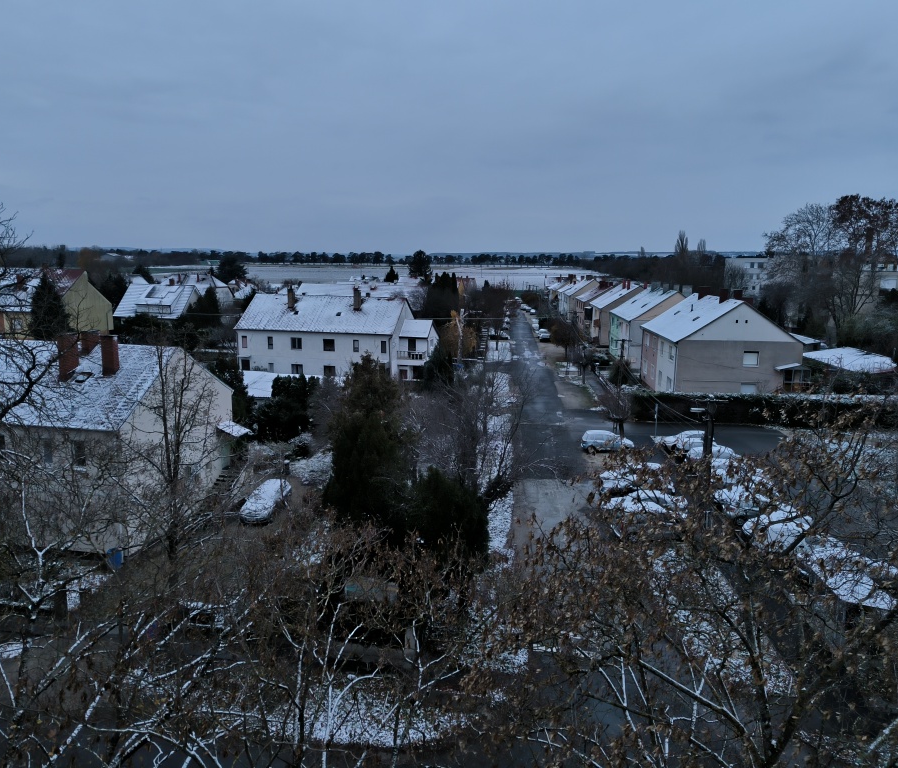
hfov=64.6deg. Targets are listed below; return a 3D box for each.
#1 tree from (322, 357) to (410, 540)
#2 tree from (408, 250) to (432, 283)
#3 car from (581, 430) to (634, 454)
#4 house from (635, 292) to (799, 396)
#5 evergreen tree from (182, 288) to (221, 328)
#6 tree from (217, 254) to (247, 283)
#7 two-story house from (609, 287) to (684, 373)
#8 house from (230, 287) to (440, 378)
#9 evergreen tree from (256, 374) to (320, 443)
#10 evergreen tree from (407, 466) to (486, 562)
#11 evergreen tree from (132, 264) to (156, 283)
[{"bbox_3d":[-4.269,2.994,36.747,4.300,9.200,4.300,0,10,0],"label":"tree"},{"bbox_3d":[-7.286,-25.556,178.325,6.100,15.100,6.100,0,10,0],"label":"tree"},{"bbox_3d":[11.978,4.361,53.601,3.950,1.500,1.700,1,10,2],"label":"car"},{"bbox_3d":[28.383,-4.139,75.930,12.350,10.320,15.180,1,10,2],"label":"house"},{"bbox_3d":[-45.668,-13.856,131.398,7.070,8.310,7.070,0,10,0],"label":"evergreen tree"},{"bbox_3d":[-49.976,-22.561,163.687,7.400,13.800,7.400,0,10,0],"label":"tree"},{"bbox_3d":[29.970,-8.514,100.263,11.800,10.300,14.700,1,10,3],"label":"two-story house"},{"bbox_3d":[-12.072,-5.289,82.177,22.200,10.200,10.600,3,11,15],"label":"house"},{"bbox_3d":[-13.131,1.785,56.990,4.850,5.010,4.850,0,10,0],"label":"evergreen tree"},{"bbox_3d":[-0.010,6.245,34.774,3.820,4.480,3.820,0,10,0],"label":"evergreen tree"},{"bbox_3d":[-104.445,-35.583,241.894,8.550,10.120,8.550,0,10,0],"label":"evergreen tree"}]

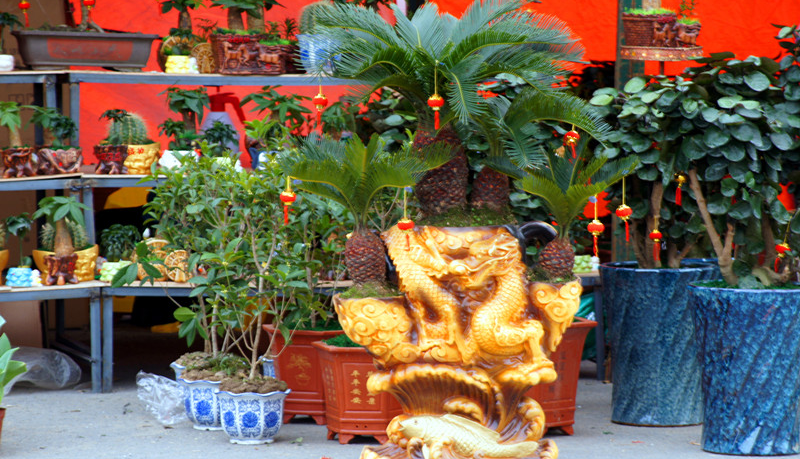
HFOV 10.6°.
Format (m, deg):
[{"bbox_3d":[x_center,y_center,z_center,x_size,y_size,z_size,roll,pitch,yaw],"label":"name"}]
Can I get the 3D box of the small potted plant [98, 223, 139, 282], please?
[{"bbox_3d":[-1.015,0.083,15.600,0.145,0.210,0.130,0,4,0],"label":"small potted plant"}]

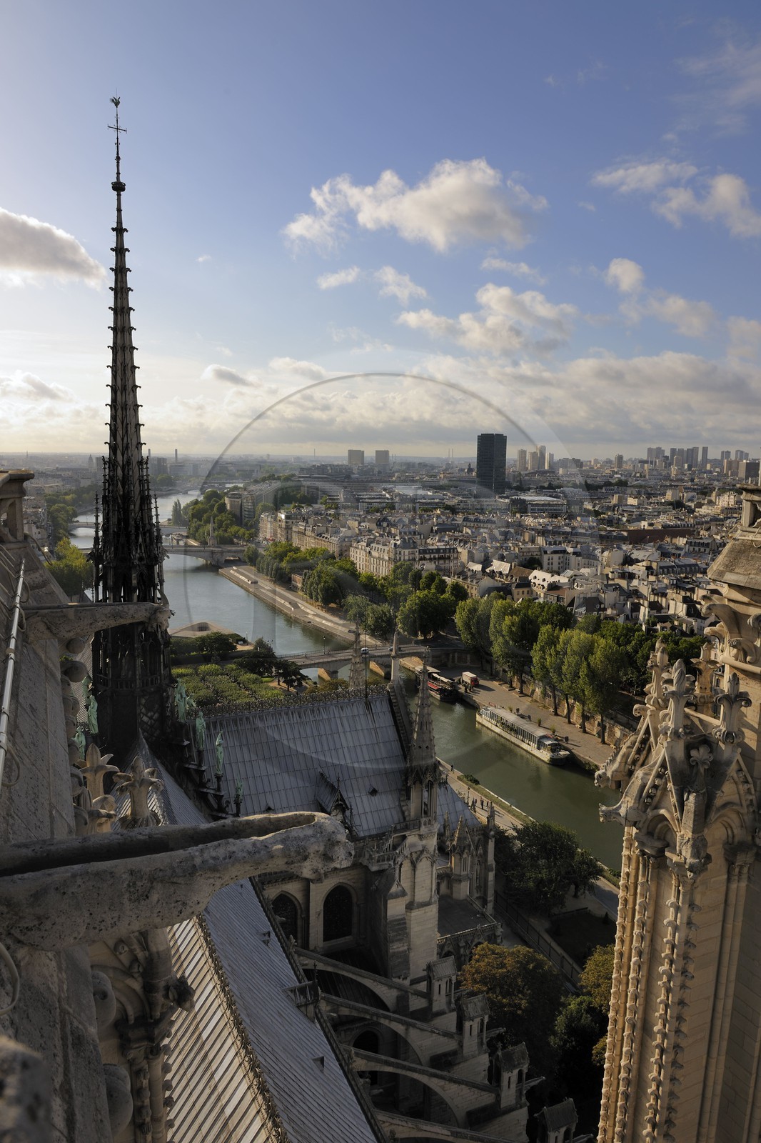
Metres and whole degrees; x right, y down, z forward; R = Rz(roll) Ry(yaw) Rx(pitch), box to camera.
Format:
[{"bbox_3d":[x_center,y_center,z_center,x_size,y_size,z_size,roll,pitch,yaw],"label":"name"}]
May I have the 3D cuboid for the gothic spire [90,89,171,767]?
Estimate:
[{"bbox_3d":[-21.260,-11.170,63.640,7.200,52.780,7.200,-3,9,-23],"label":"gothic spire"}]

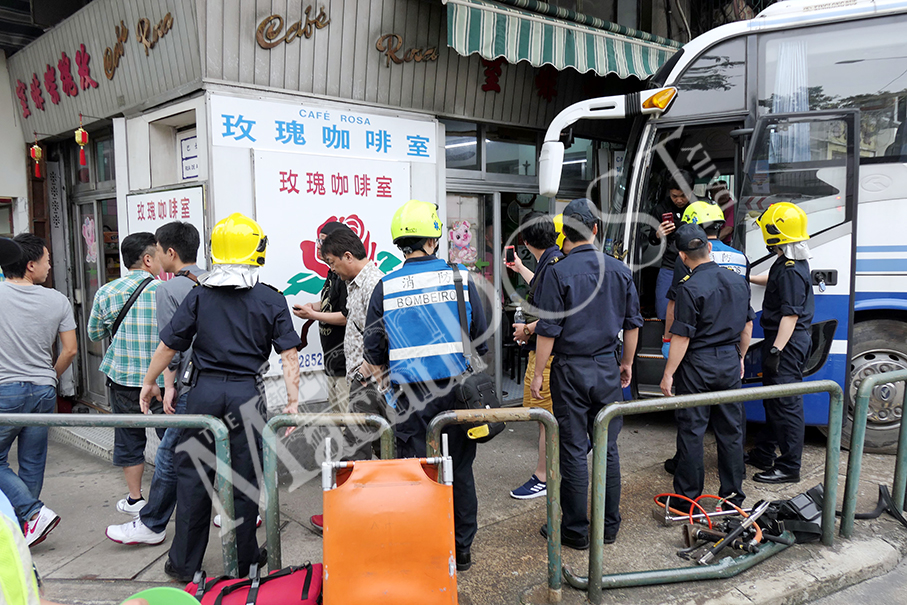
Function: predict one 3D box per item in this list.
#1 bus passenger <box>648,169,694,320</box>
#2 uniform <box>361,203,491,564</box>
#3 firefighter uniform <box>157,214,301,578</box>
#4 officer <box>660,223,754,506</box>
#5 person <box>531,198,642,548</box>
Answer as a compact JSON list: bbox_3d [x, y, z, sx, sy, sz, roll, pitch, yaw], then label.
[{"bbox_3d":[1.939,-0.331,5.194,0.520,1.660,0.460,1,6,22],"label":"bus passenger"},{"bbox_3d":[-0.135,0.418,2.929,0.590,1.790,0.450,-1,5,-2],"label":"uniform"},{"bbox_3d":[-1.100,0.451,2.916,0.690,1.750,0.440,-2,5,-14],"label":"firefighter uniform"},{"bbox_3d":[1.521,0.374,3.688,0.540,1.700,0.400,0,5,4],"label":"officer"},{"bbox_3d":[0.689,0.385,3.176,0.550,1.790,0.400,-1,5,-8],"label":"person"}]

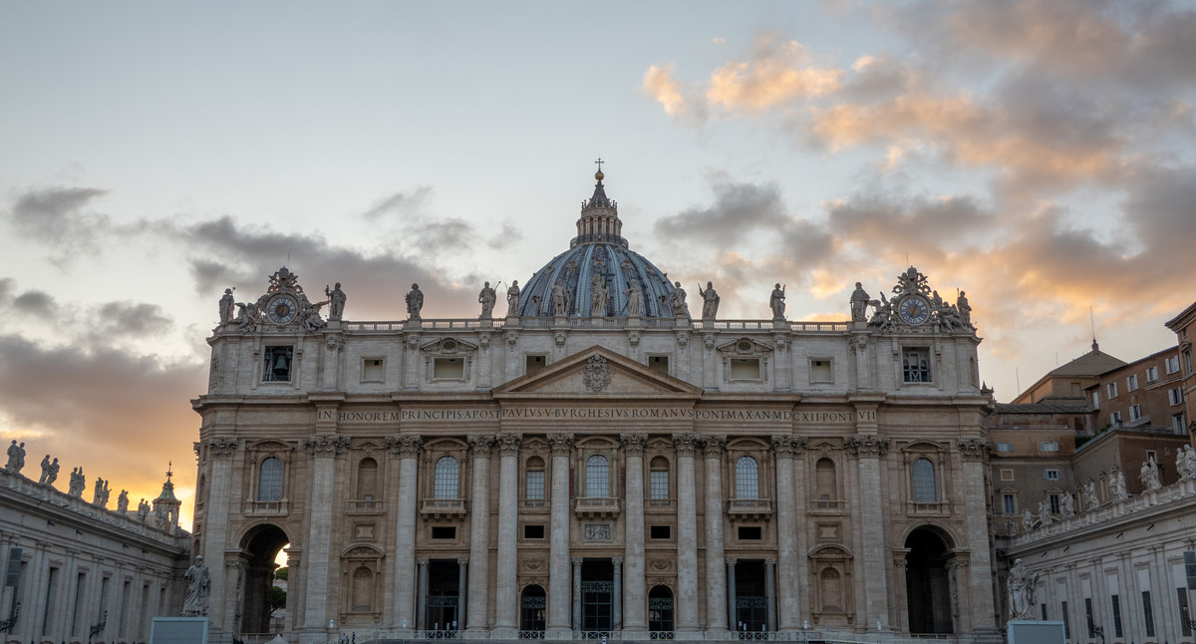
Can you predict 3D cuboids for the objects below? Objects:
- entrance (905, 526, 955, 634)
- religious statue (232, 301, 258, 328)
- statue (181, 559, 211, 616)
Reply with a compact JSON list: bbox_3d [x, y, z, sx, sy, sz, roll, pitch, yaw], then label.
[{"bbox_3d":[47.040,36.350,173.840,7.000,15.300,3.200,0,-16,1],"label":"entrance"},{"bbox_3d":[-54.270,-1.040,188.790,3.670,4.370,2.200,1,-15,-6],"label":"religious statue"},{"bbox_3d":[-38.270,25.190,117.200,2.500,5.550,1.900,1,-16,-4],"label":"statue"}]

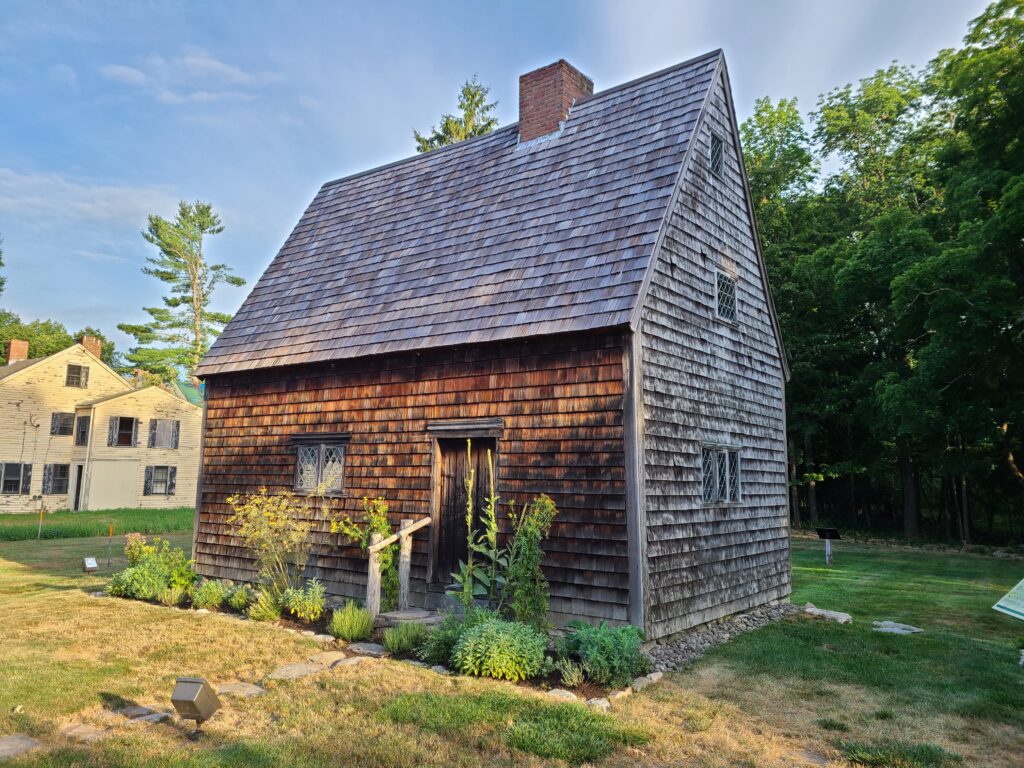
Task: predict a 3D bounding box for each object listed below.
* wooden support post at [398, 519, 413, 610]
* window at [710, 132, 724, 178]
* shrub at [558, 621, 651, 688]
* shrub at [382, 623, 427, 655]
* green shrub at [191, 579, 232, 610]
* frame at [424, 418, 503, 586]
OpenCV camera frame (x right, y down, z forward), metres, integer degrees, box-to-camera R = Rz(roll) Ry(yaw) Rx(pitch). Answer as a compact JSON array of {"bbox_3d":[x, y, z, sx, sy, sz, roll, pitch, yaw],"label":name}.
[{"bbox_3d":[-1.274,2.157,9.216,0.140,1.060,0.140,1,-7,0],"label":"wooden support post"},{"bbox_3d":[2.572,-2.878,9.647,0.060,0.450,0.450,-5,-9,37],"label":"window"},{"bbox_3d":[0.791,2.266,6.579,0.716,0.455,0.680,1,-7,0],"label":"shrub"},{"bbox_3d":[-1.043,2.479,7.569,0.412,0.236,0.391,1,-7,0],"label":"shrub"},{"bbox_3d":[-3.799,2.641,9.759,0.480,0.360,0.450,-5,-9,37],"label":"green shrub"},{"bbox_3d":[-0.594,1.449,9.311,1.250,2.000,0.220,-5,-9,37],"label":"frame"}]

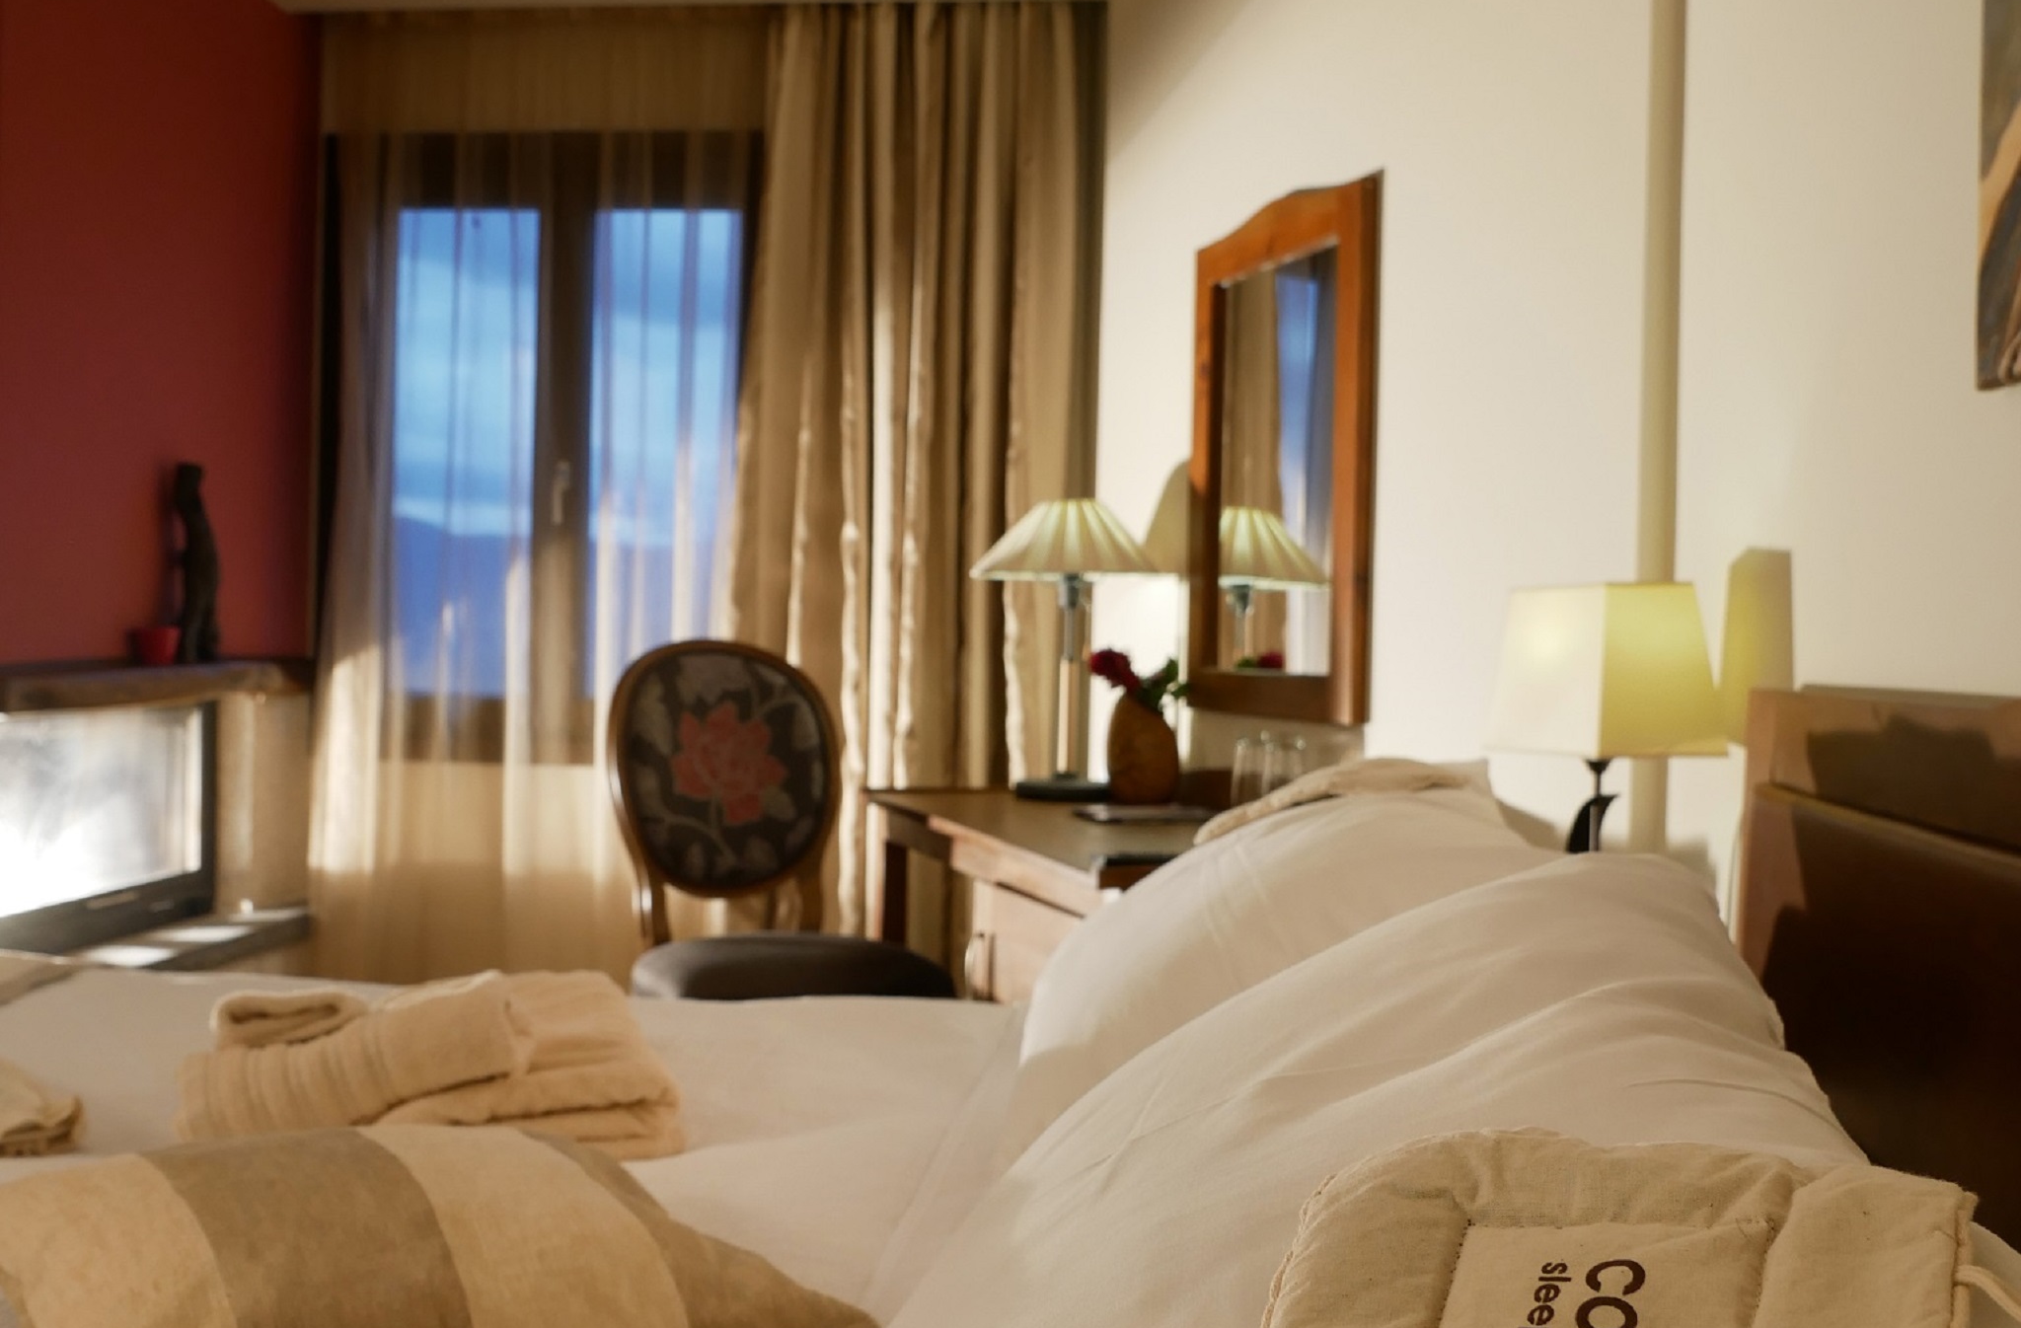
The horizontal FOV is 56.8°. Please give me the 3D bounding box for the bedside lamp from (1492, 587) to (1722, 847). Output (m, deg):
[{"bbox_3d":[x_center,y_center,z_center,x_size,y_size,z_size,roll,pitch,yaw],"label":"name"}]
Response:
[{"bbox_3d":[0.677,0.158,2.133,0.195,0.500,0.195,1,1,-27],"label":"bedside lamp"}]

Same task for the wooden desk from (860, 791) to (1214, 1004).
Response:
[{"bbox_3d":[0.192,0.630,2.974,0.560,0.760,1.100,1,1,-21],"label":"wooden desk"}]

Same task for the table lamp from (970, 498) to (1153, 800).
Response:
[{"bbox_3d":[0.115,-0.040,3.500,0.360,0.555,0.360,1,1,7],"label":"table lamp"}]

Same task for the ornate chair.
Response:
[{"bbox_3d":[-0.410,0.482,3.210,0.490,1.020,0.550,1,1,-30],"label":"ornate chair"}]

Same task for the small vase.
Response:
[{"bbox_3d":[0.238,0.144,3.323,0.130,0.200,0.125,1,1,7],"label":"small vase"}]

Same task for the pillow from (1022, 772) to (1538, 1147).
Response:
[{"bbox_3d":[0.260,0.236,1.565,0.490,0.250,0.640,1,1,7],"label":"pillow"}]

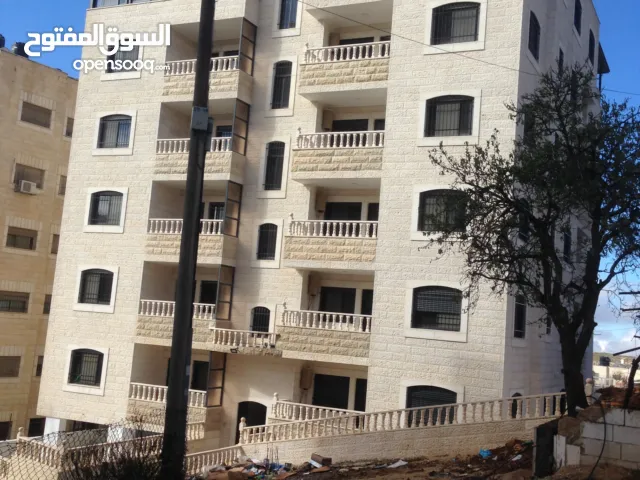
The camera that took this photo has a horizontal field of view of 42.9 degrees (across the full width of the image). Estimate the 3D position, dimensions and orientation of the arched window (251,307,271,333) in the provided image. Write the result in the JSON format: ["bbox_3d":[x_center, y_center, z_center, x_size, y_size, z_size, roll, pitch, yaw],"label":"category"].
[{"bbox_3d":[-2.095,2.951,29.208,0.760,1.060,0.200,1,-8,27],"label":"arched window"}]

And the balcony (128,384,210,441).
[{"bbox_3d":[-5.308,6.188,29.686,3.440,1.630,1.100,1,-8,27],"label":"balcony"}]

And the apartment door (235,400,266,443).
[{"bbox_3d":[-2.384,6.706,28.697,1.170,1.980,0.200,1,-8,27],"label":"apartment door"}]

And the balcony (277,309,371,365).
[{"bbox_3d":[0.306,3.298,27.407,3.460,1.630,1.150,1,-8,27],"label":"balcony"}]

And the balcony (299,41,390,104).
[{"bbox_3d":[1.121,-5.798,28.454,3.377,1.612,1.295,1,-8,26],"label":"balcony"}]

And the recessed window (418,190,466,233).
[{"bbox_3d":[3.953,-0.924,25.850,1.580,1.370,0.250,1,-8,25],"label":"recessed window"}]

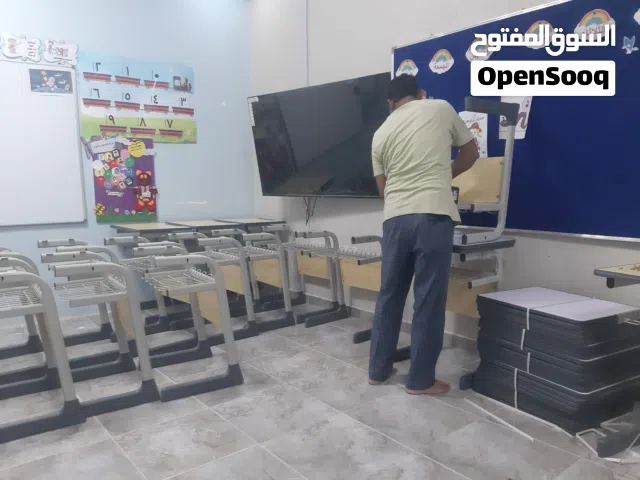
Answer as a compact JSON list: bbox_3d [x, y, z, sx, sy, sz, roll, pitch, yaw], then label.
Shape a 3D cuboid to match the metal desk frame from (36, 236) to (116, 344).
[{"bbox_3d":[-1.521,0.382,3.219,0.450,0.730,0.580,-5,8,-38],"label":"metal desk frame"}]

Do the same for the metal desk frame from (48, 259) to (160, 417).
[{"bbox_3d":[-1.150,0.449,2.553,0.450,0.730,0.580,-5,8,-38],"label":"metal desk frame"}]

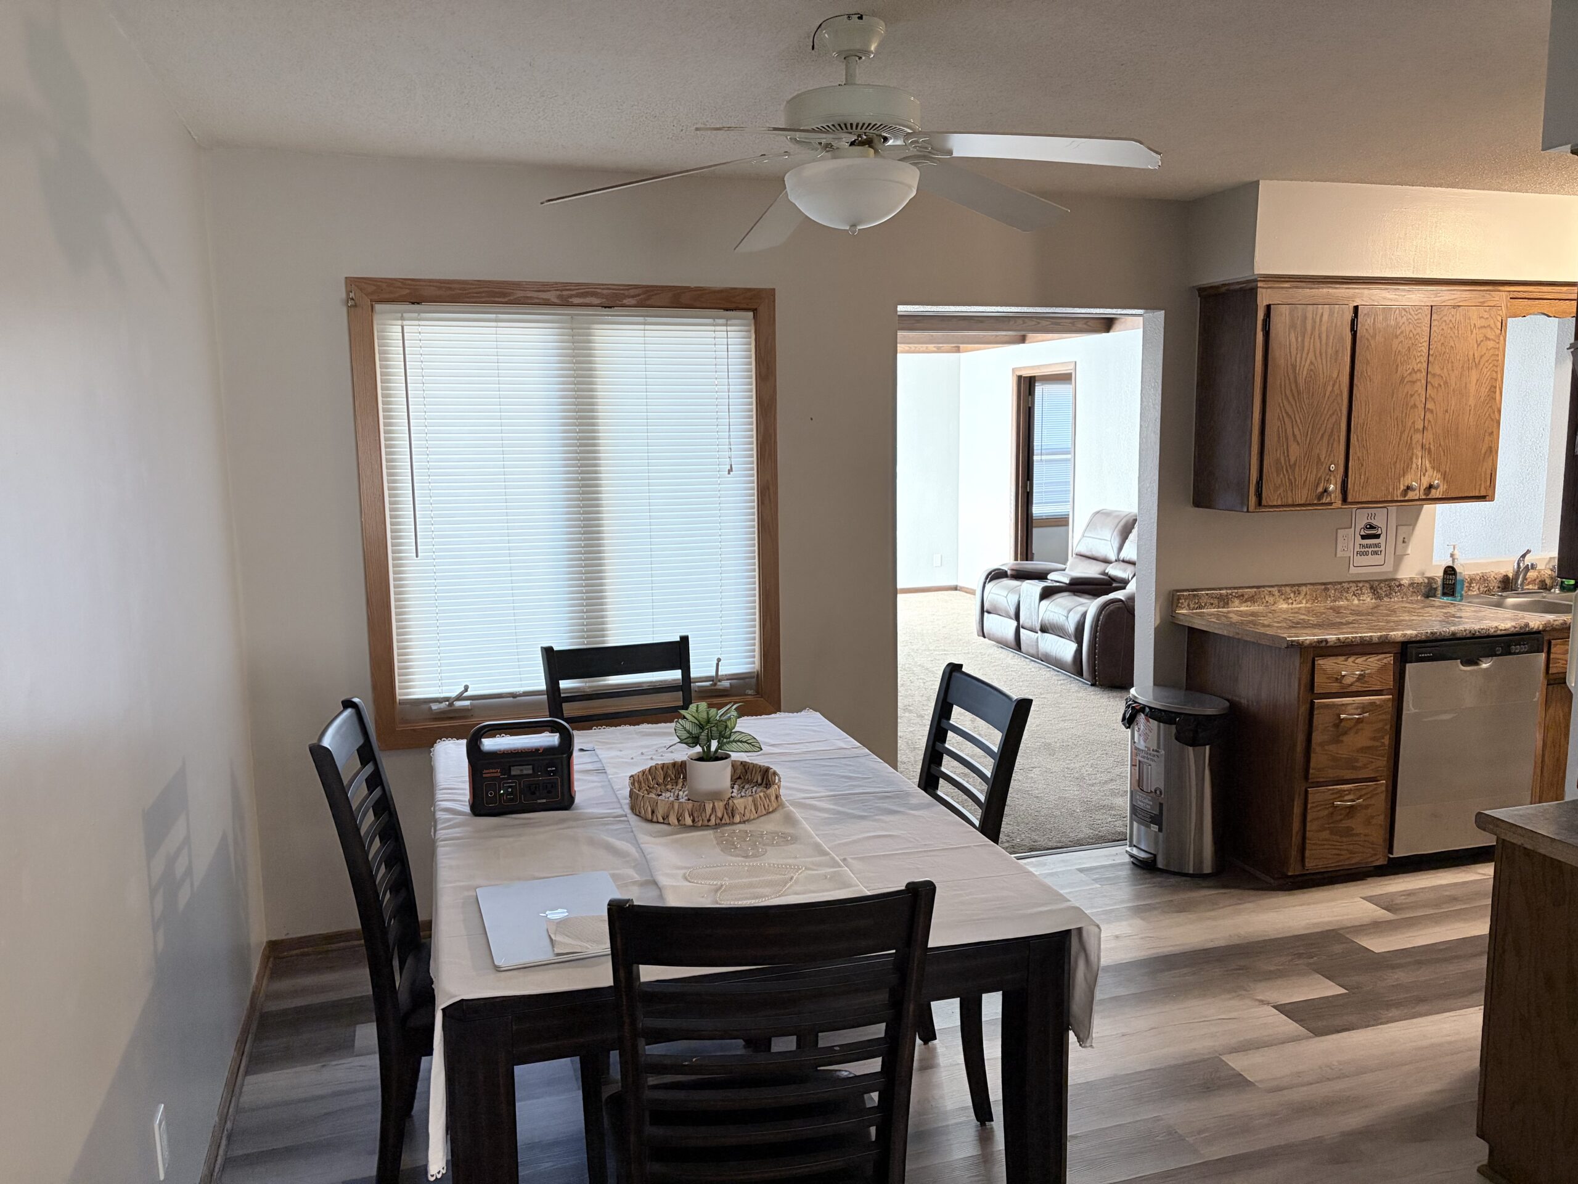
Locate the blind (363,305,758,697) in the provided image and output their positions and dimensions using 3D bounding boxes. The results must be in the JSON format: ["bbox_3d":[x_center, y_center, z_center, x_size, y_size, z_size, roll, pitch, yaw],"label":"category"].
[{"bbox_3d":[-0.681,-0.291,3.842,1.185,1.233,0.035,-3,8,-17],"label":"blind"}]

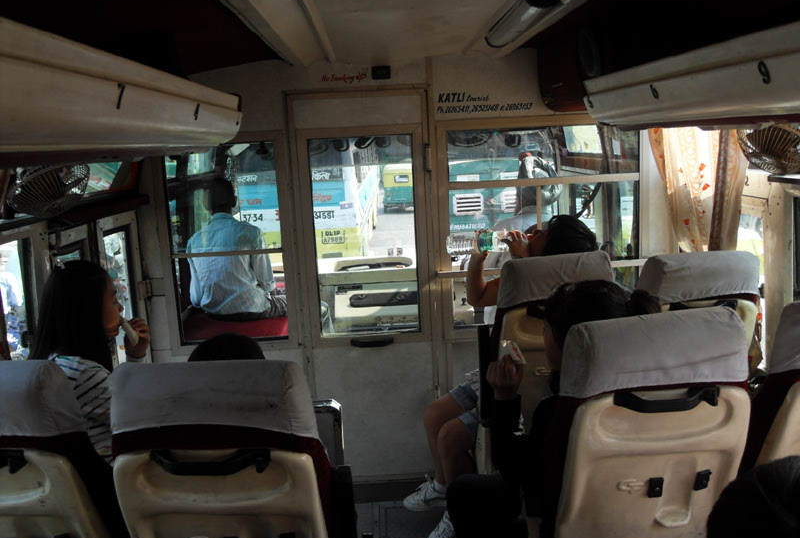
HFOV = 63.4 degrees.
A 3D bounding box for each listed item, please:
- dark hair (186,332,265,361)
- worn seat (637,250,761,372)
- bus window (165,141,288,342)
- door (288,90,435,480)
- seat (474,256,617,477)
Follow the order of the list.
[{"bbox_3d":[-0.402,0.227,1.505,0.180,0.190,0.210,-3,11,-2],"label":"dark hair"},{"bbox_3d":[1.014,0.388,2.518,0.450,1.040,0.600,-3,11,-2],"label":"worn seat"},{"bbox_3d":[-0.731,-0.091,2.723,0.460,0.840,0.040,-3,11,-2],"label":"bus window"},{"bbox_3d":[-0.137,0.110,2.789,0.570,1.710,0.060,-3,11,-2],"label":"door"},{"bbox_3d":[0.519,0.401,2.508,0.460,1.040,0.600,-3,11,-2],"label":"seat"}]

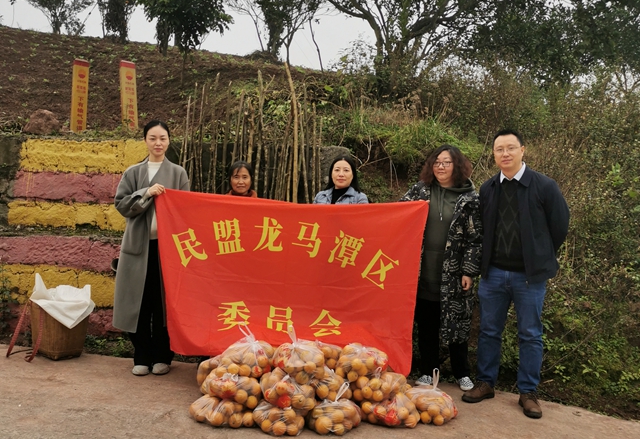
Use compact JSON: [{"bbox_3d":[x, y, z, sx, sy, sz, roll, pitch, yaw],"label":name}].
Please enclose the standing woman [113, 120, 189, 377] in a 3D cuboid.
[{"bbox_3d":[-1.119,0.179,4.420,0.480,1.660,0.400,1,1,-6],"label":"standing woman"}]

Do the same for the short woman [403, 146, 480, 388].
[{"bbox_3d":[0.820,0.286,4.420,0.500,1.590,0.380,1,1,14],"label":"short woman"}]

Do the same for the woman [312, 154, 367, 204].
[{"bbox_3d":[0.138,0.349,4.470,0.460,1.540,0.330,1,1,0],"label":"woman"}]

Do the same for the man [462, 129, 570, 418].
[{"bbox_3d":[1.241,0.308,4.180,0.560,1.720,0.400,1,1,20],"label":"man"}]

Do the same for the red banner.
[{"bbox_3d":[-0.174,0.400,4.220,1.700,1.120,0.150,1,1,2],"label":"red banner"}]

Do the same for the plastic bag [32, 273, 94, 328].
[{"bbox_3d":[-1.811,0.577,4.680,0.400,0.370,0.350,1,1,-11],"label":"plastic bag"}]

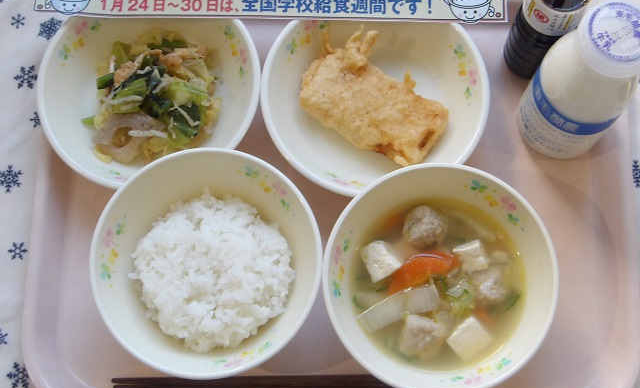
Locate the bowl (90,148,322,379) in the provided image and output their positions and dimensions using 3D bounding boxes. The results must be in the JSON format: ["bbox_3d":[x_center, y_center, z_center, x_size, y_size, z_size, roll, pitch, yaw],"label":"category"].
[{"bbox_3d":[-0.065,0.044,0.584,0.132,0.059,0.132,0,76,0],"label":"bowl"}]

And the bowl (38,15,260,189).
[{"bbox_3d":[-0.105,-0.063,0.623,0.138,0.041,0.138,0,76,0],"label":"bowl"}]

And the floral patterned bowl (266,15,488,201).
[{"bbox_3d":[0.034,-0.059,0.618,0.138,0.041,0.138,0,76,0],"label":"floral patterned bowl"}]

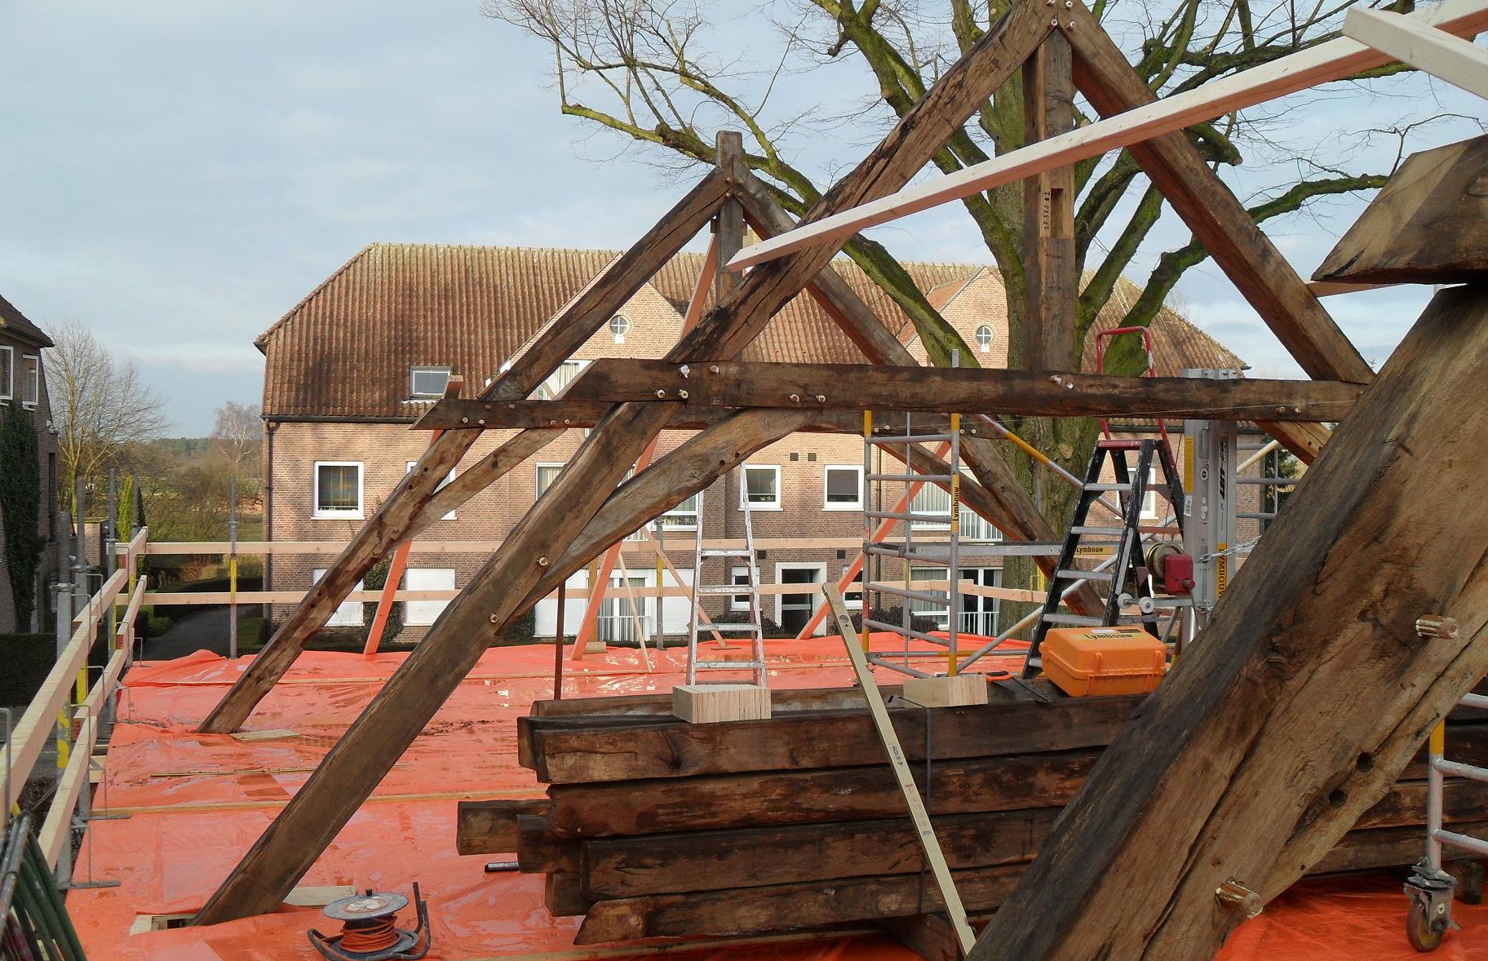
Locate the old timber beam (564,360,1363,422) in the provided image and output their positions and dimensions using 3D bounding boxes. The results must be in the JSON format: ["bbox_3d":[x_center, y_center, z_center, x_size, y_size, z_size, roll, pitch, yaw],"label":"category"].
[{"bbox_3d":[1.410,-0.388,6.880,4.620,0.205,0.140,0,0,-20],"label":"old timber beam"}]

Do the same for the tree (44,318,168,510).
[{"bbox_3d":[-28.600,-1.200,65.000,8.200,11.600,8.200,0,0,-24],"label":"tree"}]

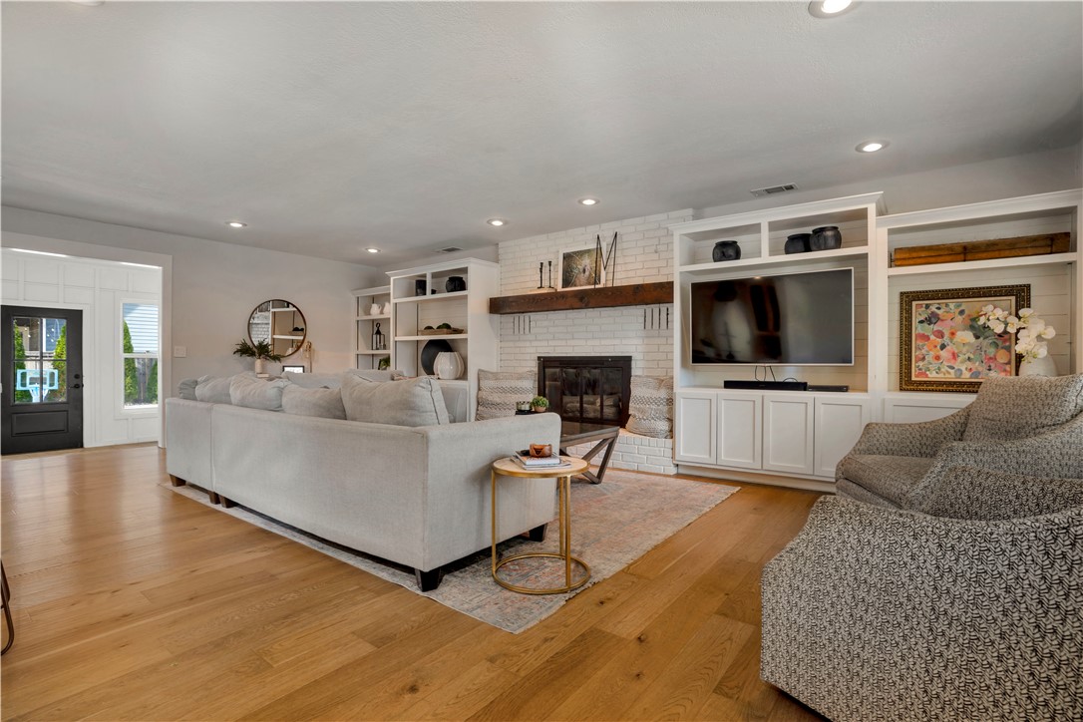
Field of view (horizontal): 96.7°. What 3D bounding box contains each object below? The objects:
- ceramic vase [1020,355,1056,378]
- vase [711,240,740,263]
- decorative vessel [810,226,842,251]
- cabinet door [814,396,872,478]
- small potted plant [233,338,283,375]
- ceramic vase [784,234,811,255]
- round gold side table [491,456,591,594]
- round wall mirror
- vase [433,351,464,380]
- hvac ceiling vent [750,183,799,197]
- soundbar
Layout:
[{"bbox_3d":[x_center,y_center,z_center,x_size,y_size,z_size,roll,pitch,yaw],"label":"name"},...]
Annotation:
[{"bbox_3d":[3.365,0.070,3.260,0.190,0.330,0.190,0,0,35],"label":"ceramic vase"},{"bbox_3d":[1.700,-0.995,4.415,0.245,0.190,0.245,0,0,35],"label":"vase"},{"bbox_3d":[2.342,-0.985,3.965,0.228,0.205,0.228,0,0,35],"label":"decorative vessel"},{"bbox_3d":[2.349,0.614,3.760,0.370,0.650,0.022,0,0,35],"label":"cabinet door"},{"bbox_3d":[-3.673,-0.058,6.253,0.400,0.480,0.530,0,0,38],"label":"small potted plant"},{"bbox_3d":[2.195,-0.980,4.095,0.235,0.190,0.235,0,0,35],"label":"ceramic vase"},{"bbox_3d":[-0.004,0.770,2.346,0.470,0.540,0.470,0,0,0],"label":"round gold side table"},{"bbox_3d":[-3.631,-0.442,6.640,0.030,0.790,0.780,0,0,38],"label":"round wall mirror"},{"bbox_3d":[-1.233,0.060,6.460,0.400,0.355,0.400,0,0,0],"label":"vase"},{"bbox_3d":[2.056,-1.507,4.246,0.352,0.020,0.150,0,0,35],"label":"hvac ceiling vent"},{"bbox_3d":[1.929,0.213,4.153,0.650,0.068,0.100,0,0,35],"label":"soundbar"}]

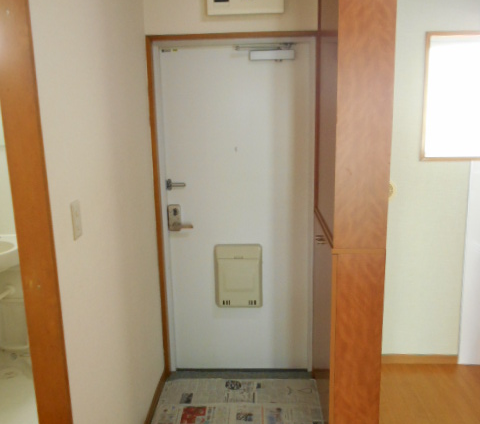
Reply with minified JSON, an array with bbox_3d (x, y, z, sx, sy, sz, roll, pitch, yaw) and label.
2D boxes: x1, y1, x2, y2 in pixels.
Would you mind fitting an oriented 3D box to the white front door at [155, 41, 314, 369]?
[{"bbox_3d":[-0.023,0.015,2.750,0.901,1.956,0.110,-1,12,2],"label":"white front door"}]

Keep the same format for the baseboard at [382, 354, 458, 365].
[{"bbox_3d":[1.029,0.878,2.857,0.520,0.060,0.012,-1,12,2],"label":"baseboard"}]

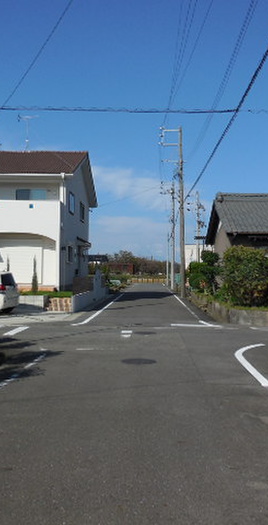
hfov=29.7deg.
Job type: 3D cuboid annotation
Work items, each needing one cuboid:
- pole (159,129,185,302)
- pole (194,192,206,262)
[{"bbox_3d":[2.650,-3.480,34.950,1.650,11.770,0.400,0,-1,2],"label":"pole"},{"bbox_3d":[7.400,-2.450,57.000,1.300,10.900,0.500,0,-1,2],"label":"pole"}]

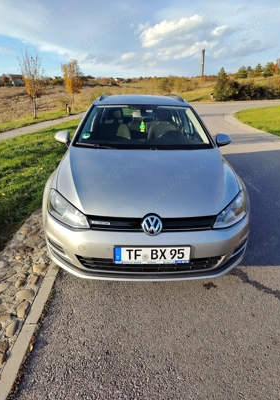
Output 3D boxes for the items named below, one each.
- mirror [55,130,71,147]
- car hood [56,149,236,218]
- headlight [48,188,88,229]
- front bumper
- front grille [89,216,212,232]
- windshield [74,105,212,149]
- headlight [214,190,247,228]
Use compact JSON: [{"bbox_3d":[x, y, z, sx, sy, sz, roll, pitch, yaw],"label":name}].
[{"bbox_3d":[-0.870,-0.712,3.146,0.193,0.160,0.150,0,22,-2],"label":"mirror"},{"bbox_3d":[0.071,-0.199,2.368,1.550,0.310,1.110,0,22,-2],"label":"car hood"},{"bbox_3d":[-0.548,0.053,2.089,0.395,0.165,0.440,0,22,-2],"label":"headlight"},{"bbox_3d":[0.077,0.325,2.164,1.760,0.470,0.520,0,22,-2],"label":"front bumper"},{"bbox_3d":[0.084,0.167,1.933,0.900,0.115,0.110,0,22,-2],"label":"front grille"},{"bbox_3d":[0.050,-0.821,3.040,1.440,0.405,0.760,0,22,-2],"label":"windshield"},{"bbox_3d":[0.706,0.054,2.129,0.395,0.165,0.440,0,22,-2],"label":"headlight"}]

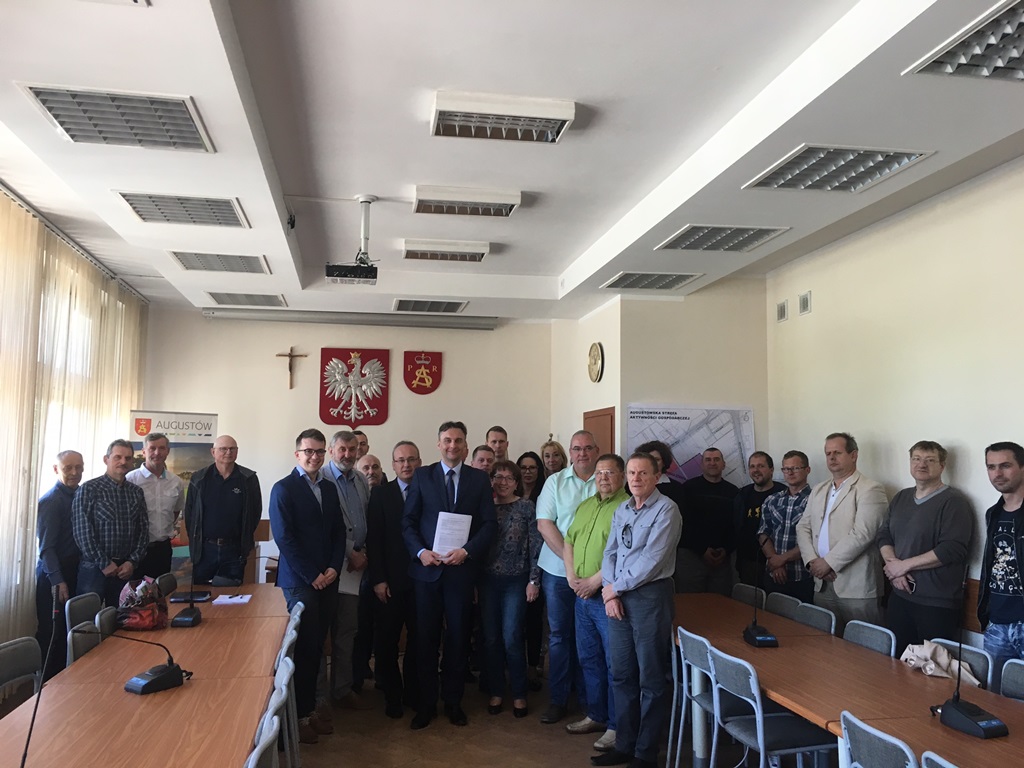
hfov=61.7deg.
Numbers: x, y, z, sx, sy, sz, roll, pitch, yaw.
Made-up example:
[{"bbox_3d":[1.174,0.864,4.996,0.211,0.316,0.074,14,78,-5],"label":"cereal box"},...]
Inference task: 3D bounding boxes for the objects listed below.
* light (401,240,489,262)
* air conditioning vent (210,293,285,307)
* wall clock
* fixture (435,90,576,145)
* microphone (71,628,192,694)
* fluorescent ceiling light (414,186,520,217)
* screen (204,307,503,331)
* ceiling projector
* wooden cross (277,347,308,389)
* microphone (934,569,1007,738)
[{"bbox_3d":[-0.495,-0.984,6.362,0.609,0.078,0.300,1,-5,-10],"label":"light"},{"bbox_3d":[-2.324,-0.750,7.530,0.620,0.060,0.610,1,-5,-10],"label":"air conditioning vent"},{"bbox_3d":[0.752,-0.193,7.723,0.045,0.360,0.360,1,-5,-10],"label":"wall clock"},{"bbox_3d":[-0.050,-1.214,3.929,0.617,0.081,0.297,1,-5,-10],"label":"fixture"},{"bbox_3d":[-1.452,1.032,3.232,0.120,0.264,0.415,-3,-6,37],"label":"microphone"},{"bbox_3d":[-0.281,-1.101,5.208,0.617,0.081,0.297,1,-5,-10],"label":"fluorescent ceiling light"},{"bbox_3d":[-1.493,-0.613,8.164,2.760,0.125,0.110,1,-5,-10],"label":"screen"},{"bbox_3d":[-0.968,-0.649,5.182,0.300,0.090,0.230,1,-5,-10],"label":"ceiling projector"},{"bbox_3d":[-2.069,-0.149,8.055,0.285,0.405,0.035,1,-5,-10],"label":"wooden cross"},{"bbox_3d":[1.549,0.888,2.894,0.115,0.525,0.185,2,-5,-18],"label":"microphone"}]

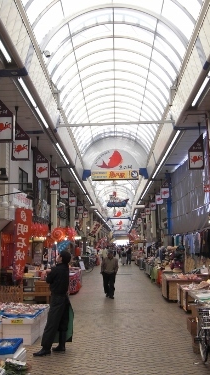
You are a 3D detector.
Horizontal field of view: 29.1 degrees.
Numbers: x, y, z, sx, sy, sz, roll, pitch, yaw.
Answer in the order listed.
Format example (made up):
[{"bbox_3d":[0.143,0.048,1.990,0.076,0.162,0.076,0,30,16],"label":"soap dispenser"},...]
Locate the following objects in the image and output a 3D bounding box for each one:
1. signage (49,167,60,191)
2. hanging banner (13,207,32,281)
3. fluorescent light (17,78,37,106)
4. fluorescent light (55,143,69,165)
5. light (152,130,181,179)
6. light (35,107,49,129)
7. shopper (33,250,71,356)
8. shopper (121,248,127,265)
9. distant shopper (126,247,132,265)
[{"bbox_3d":[-2.553,-0.511,21.274,0.570,1.420,0.200,0,-8,2],"label":"signage"},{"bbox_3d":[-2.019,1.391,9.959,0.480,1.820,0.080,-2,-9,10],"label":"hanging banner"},{"bbox_3d":[-2.306,-2.833,12.348,0.120,0.090,2.360,-1,-8,1],"label":"fluorescent light"},{"bbox_3d":[-2.144,-1.674,20.819,0.120,0.100,4.768,-1,-8,1],"label":"fluorescent light"},{"bbox_3d":[3.212,-1.497,22.563,0.120,0.100,11.628,-1,-8,1],"label":"light"},{"bbox_3d":[-2.324,-2.555,14.972,0.070,0.070,2.360,0,-8,2],"label":"light"},{"bbox_3d":[-0.839,1.857,6.502,0.580,1.700,0.500,-1,-8,4],"label":"shopper"},{"bbox_3d":[1.860,6.548,38.559,0.500,1.650,0.320,-1,-8,1],"label":"shopper"},{"bbox_3d":[2.220,6.177,36.950,0.500,1.700,0.350,-1,-8,1],"label":"distant shopper"}]

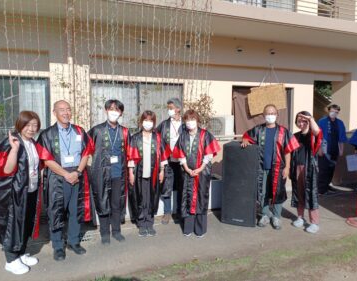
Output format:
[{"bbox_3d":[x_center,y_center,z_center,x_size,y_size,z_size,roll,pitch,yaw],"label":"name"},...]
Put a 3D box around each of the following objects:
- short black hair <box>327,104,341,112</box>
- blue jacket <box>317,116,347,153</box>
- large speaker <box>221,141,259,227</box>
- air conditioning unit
[{"bbox_3d":[3.059,-0.633,5.749,0.190,0.170,0.220,2,5,27],"label":"short black hair"},{"bbox_3d":[3.050,-0.080,5.810,0.500,0.800,0.300,1,4,18],"label":"blue jacket"},{"bbox_3d":[0.934,0.628,4.328,0.465,1.100,0.470,1,5,23],"label":"large speaker"},{"bbox_3d":[0.866,-0.302,6.746,0.760,0.560,0.300,-2,5,-21],"label":"air conditioning unit"}]

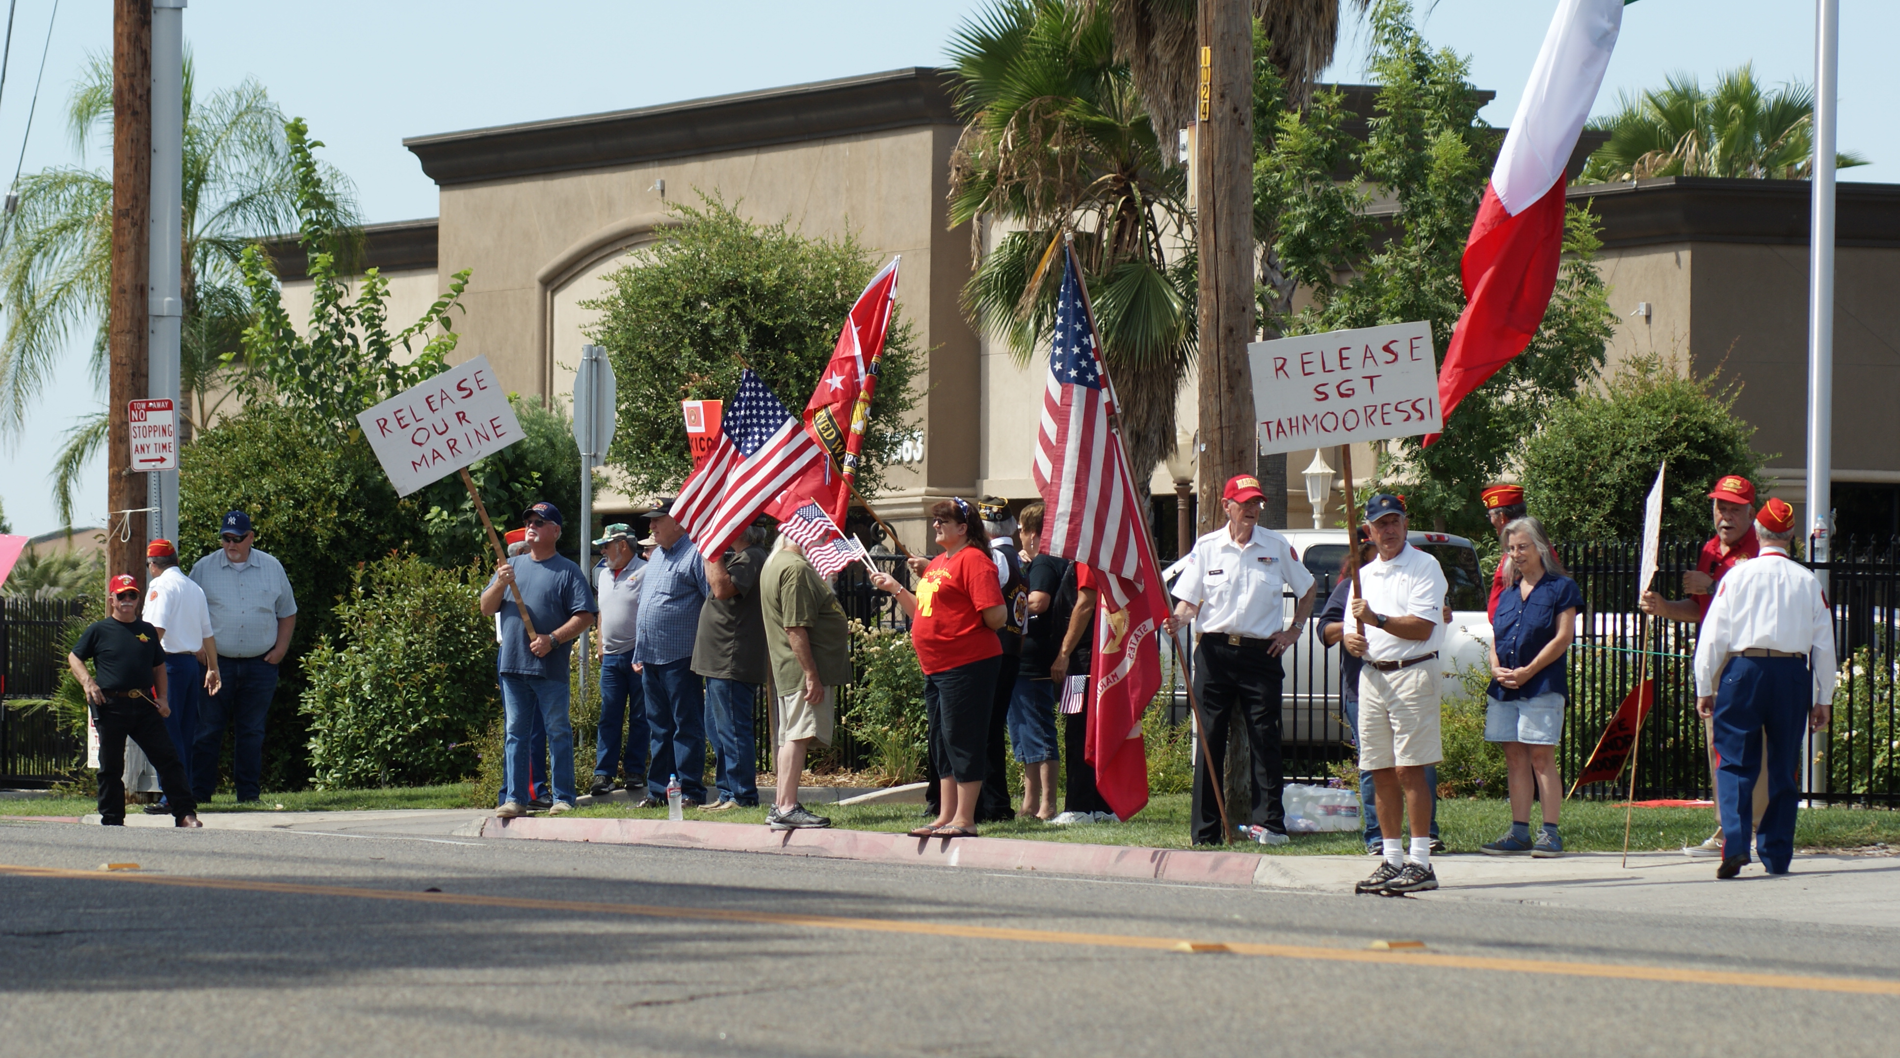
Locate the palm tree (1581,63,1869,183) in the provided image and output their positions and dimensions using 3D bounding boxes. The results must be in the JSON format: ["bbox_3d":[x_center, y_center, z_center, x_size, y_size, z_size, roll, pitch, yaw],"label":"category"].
[{"bbox_3d":[9.496,-1.774,116.000,3.400,7.900,3.400,0,0,0],"label":"palm tree"}]

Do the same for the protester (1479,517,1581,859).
[{"bbox_3d":[2.796,0.761,46.000,0.480,1.640,0.370,0,-1,35],"label":"protester"}]

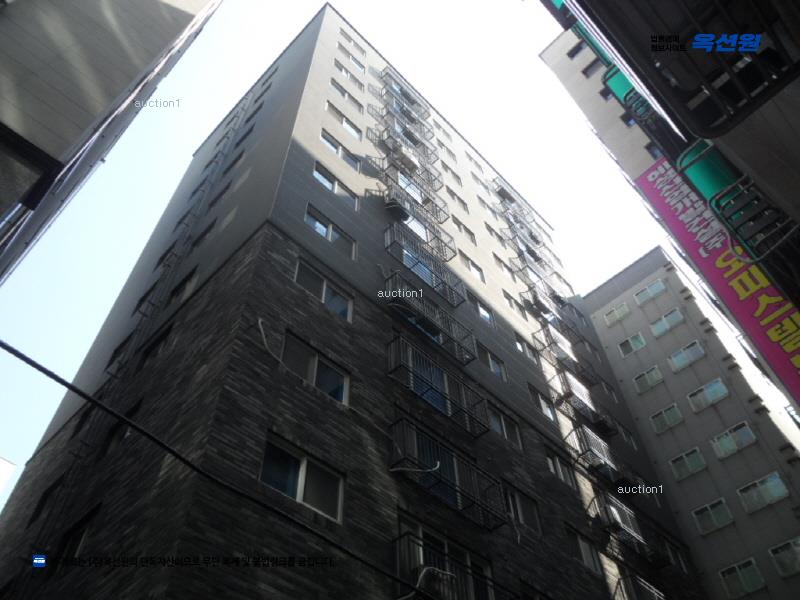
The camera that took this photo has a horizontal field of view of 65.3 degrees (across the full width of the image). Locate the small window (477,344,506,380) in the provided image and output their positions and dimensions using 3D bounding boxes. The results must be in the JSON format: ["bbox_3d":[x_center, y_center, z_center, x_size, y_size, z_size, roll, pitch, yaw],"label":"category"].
[{"bbox_3d":[3.055,2.112,20.838,0.150,1.036,1.484,-39,-61,24],"label":"small window"}]

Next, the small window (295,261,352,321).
[{"bbox_3d":[-1.885,-0.196,15.521,1.844,1.031,0.160,38,-63,-26],"label":"small window"}]

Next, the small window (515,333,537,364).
[{"bbox_3d":[4.925,1.992,24.144,1.522,0.966,0.160,38,-63,-26],"label":"small window"}]

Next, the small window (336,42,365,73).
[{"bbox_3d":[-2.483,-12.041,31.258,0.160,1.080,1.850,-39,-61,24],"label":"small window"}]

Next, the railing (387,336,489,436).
[{"bbox_3d":[1.029,2.328,16.404,0.520,1.148,3.340,-39,-61,24],"label":"railing"}]

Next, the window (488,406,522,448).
[{"bbox_3d":[3.123,3.804,18.810,0.180,1.006,1.510,-39,-61,24],"label":"window"}]

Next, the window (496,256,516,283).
[{"bbox_3d":[4.758,-1.386,28.607,1.522,0.966,0.160,38,-63,-26],"label":"window"}]

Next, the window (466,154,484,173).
[{"bbox_3d":[4.516,-8.160,37.882,0.150,1.036,1.484,-39,-61,24],"label":"window"}]

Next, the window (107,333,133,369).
[{"bbox_3d":[-8.922,1.675,19.979,1.259,0.983,0.160,-39,-61,24],"label":"window"}]

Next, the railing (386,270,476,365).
[{"bbox_3d":[0.969,0.615,19.092,0.529,1.206,3.392,-39,-61,24],"label":"railing"}]

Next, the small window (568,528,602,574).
[{"bbox_3d":[5.222,7.103,17.848,0.180,1.006,1.493,-39,-61,24],"label":"small window"}]

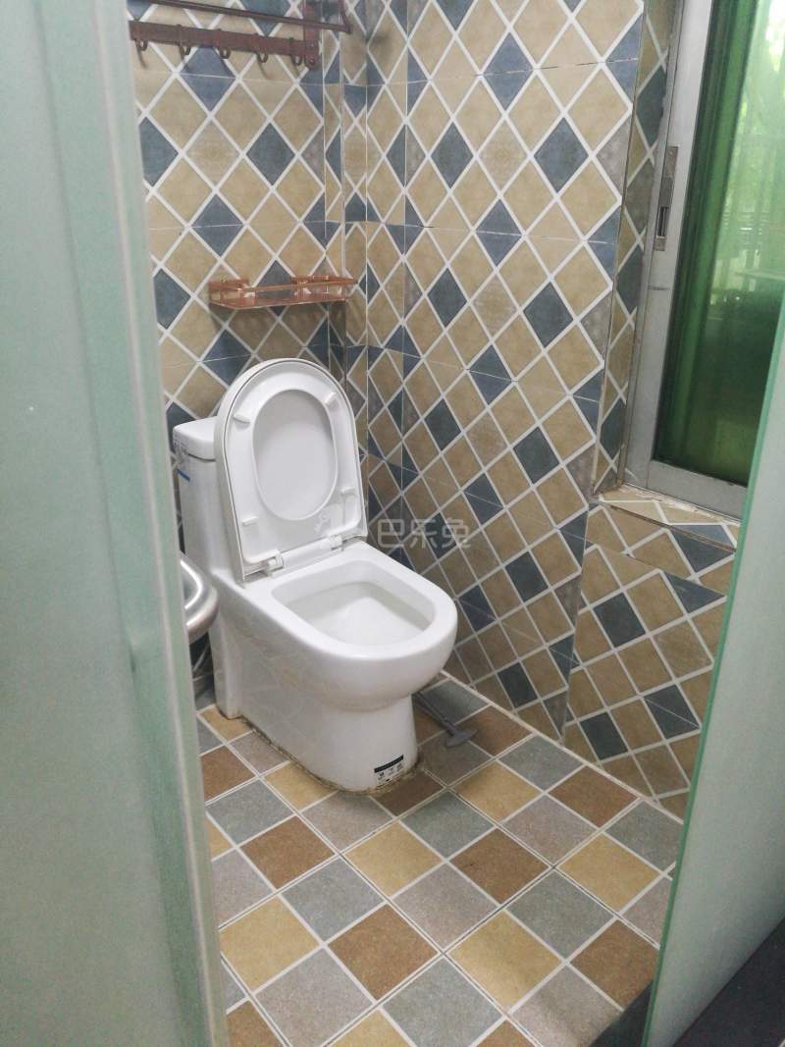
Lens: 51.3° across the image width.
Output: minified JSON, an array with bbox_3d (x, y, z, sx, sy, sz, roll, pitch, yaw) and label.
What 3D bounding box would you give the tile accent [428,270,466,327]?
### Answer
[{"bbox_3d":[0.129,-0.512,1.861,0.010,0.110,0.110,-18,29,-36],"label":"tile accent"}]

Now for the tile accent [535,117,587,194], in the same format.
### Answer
[{"bbox_3d":[0.322,-0.697,1.551,0.010,0.130,0.130,-18,29,-37],"label":"tile accent"}]

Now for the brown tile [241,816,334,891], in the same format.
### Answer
[{"bbox_3d":[-0.211,0.665,1.651,0.135,0.010,0.135,-18,29,-37],"label":"brown tile"}]

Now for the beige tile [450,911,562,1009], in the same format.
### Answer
[{"bbox_3d":[0.197,0.767,1.433,0.141,0.010,0.141,-18,30,-37],"label":"beige tile"}]

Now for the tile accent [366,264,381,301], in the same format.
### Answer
[{"bbox_3d":[-0.045,-0.605,2.065,0.012,0.103,0.052,-18,29,-36],"label":"tile accent"}]

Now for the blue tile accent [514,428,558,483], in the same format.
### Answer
[{"bbox_3d":[0.317,-0.149,1.785,0.012,0.132,0.132,-18,29,-36],"label":"blue tile accent"}]

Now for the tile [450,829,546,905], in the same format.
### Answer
[{"bbox_3d":[0.214,0.683,1.628,0.141,0.010,0.141,-18,30,-37],"label":"tile"}]

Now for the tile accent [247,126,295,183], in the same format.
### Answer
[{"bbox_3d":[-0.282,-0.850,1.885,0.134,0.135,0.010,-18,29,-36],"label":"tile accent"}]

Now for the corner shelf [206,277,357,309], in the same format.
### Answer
[{"bbox_3d":[-0.258,-0.555,1.949,0.324,0.051,0.147,-18,29,-37],"label":"corner shelf"}]

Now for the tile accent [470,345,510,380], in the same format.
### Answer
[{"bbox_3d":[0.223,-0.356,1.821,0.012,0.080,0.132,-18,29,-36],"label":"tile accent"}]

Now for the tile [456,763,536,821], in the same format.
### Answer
[{"bbox_3d":[0.231,0.599,1.815,0.141,0.010,0.141,-18,30,-37],"label":"tile"}]

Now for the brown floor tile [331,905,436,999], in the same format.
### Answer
[{"bbox_3d":[-0.016,0.752,1.439,0.139,0.010,0.138,-18,29,-37],"label":"brown floor tile"}]

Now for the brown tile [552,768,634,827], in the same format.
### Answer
[{"bbox_3d":[0.443,0.601,1.798,0.135,0.010,0.139,-18,29,-37],"label":"brown tile"}]

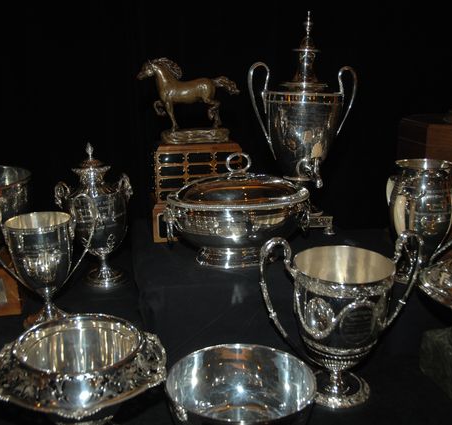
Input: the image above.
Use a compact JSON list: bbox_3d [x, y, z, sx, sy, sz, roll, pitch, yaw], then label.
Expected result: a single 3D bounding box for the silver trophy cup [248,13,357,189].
[{"bbox_3d":[0.199,-0.231,1.594,0.301,0.594,0.228,-7,18,-24],"label":"silver trophy cup"}]

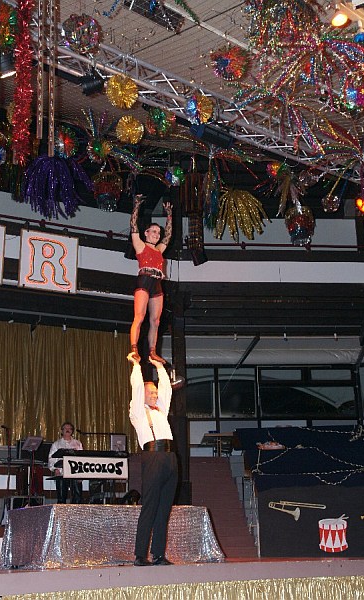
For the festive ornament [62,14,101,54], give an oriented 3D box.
[{"bbox_3d":[-0.844,-2.230,6.300,0.320,0.330,0.310,-1,-15,0],"label":"festive ornament"}]

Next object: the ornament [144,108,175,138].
[{"bbox_3d":[-0.224,-1.846,7.800,0.320,0.320,0.320,-1,-17,0],"label":"ornament"}]

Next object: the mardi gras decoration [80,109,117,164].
[{"bbox_3d":[-0.913,-1.777,8.200,0.370,0.580,0.370,-1,-17,0],"label":"mardi gras decoration"}]

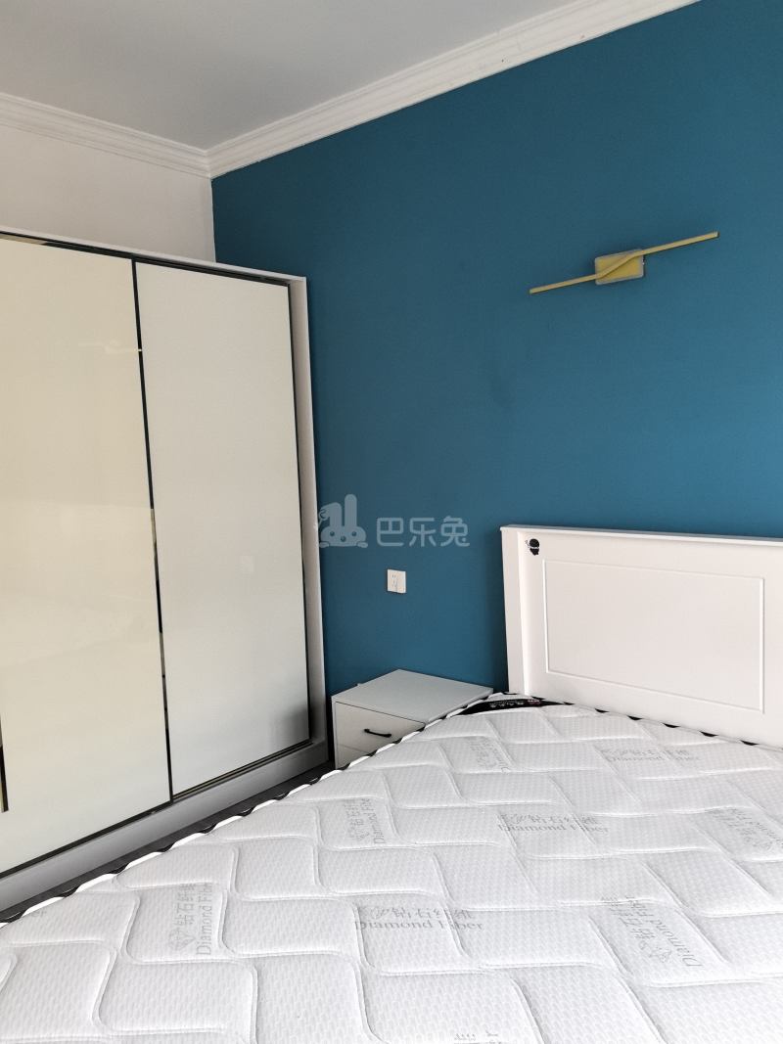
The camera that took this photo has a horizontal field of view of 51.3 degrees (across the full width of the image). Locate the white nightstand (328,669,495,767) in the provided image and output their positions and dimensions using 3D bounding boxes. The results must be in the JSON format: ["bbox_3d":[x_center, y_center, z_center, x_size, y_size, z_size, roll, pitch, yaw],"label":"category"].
[{"bbox_3d":[0.081,0.847,2.930,0.438,0.470,0.404,4,9,40],"label":"white nightstand"}]

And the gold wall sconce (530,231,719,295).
[{"bbox_3d":[0.672,-0.760,2.427,0.595,0.088,0.055,4,9,40],"label":"gold wall sconce"}]

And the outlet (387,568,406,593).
[{"bbox_3d":[0.022,0.231,3.160,0.087,0.087,0.010,4,9,40],"label":"outlet"}]

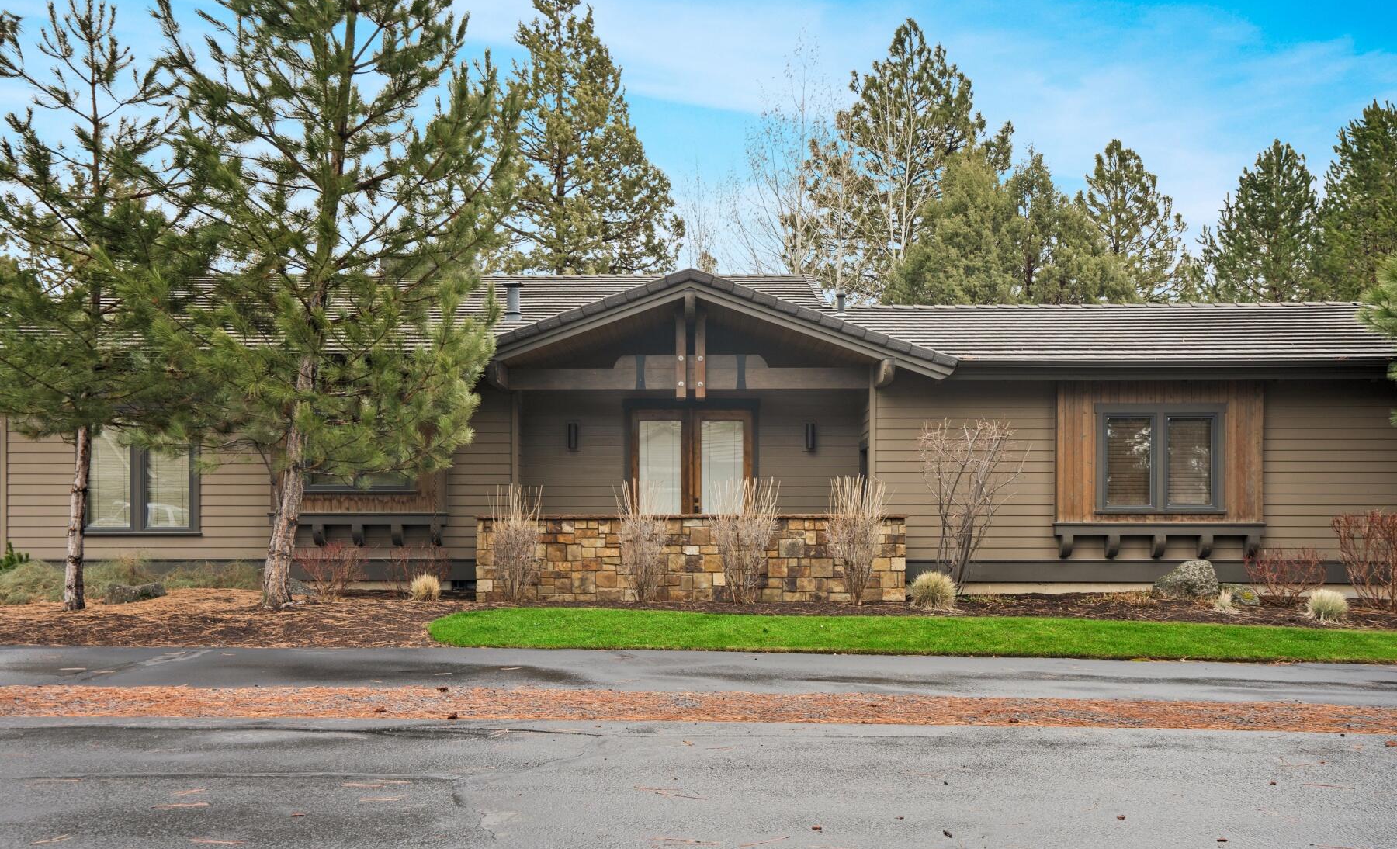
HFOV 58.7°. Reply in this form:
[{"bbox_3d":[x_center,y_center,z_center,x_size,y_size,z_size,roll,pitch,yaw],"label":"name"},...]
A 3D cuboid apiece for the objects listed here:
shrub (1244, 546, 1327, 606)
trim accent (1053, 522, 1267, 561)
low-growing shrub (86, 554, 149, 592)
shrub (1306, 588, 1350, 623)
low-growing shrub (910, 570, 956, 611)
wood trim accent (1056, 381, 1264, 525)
[{"bbox_3d":[7.639,1.980,16.200,1.054,0.769,0.950,0,-1,0],"label":"shrub"},{"bbox_3d":[6.417,1.628,17.300,2.950,0.520,0.300,0,0,0],"label":"trim accent"},{"bbox_3d":[-8.050,2.087,17.200,0.937,0.605,0.850,0,-1,0],"label":"low-growing shrub"},{"bbox_3d":[7.297,2.108,14.400,0.506,0.393,0.500,0,-1,0],"label":"shrub"},{"bbox_3d":[2.976,2.105,15.750,0.600,0.500,0.570,0,0,0],"label":"low-growing shrub"},{"bbox_3d":[6.443,0.396,17.330,2.880,2.000,0.200,0,0,0],"label":"wood trim accent"}]

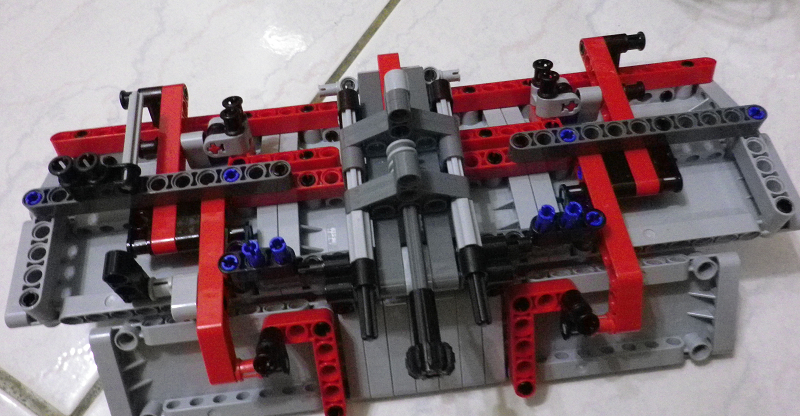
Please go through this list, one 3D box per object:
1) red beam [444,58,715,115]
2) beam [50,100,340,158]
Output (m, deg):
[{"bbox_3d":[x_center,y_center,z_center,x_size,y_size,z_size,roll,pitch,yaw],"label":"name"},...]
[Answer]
[{"bbox_3d":[0.067,-0.048,0.260,0.119,0.008,0.007,-7,38,-2],"label":"red beam"},{"bbox_3d":[-0.076,-0.031,0.255,0.119,0.008,0.007,-7,38,-2],"label":"beam"}]

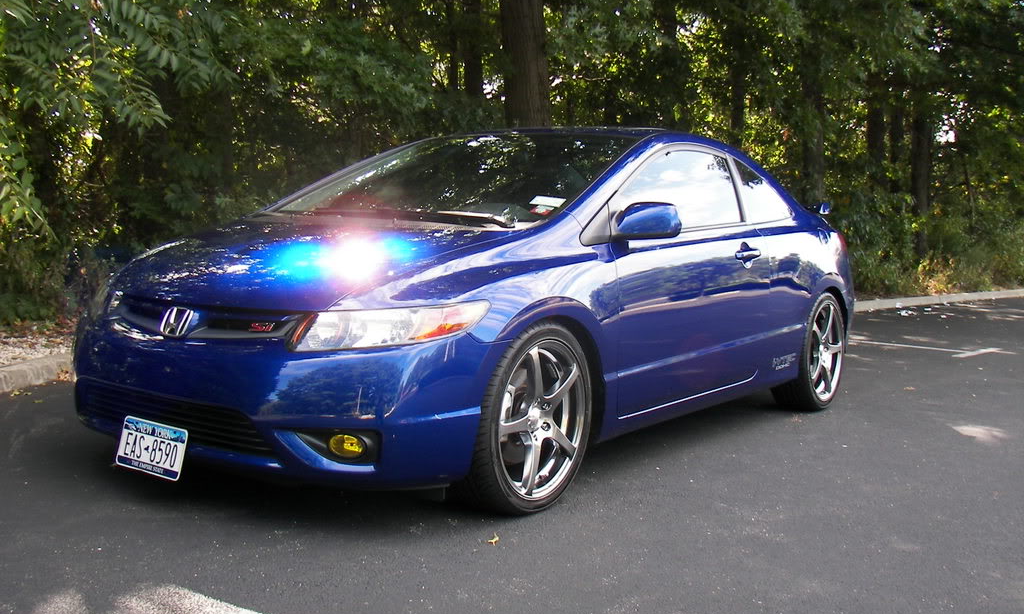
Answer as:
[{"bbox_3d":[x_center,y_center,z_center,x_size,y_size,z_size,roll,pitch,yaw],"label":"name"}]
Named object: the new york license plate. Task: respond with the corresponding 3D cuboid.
[{"bbox_3d":[-1.094,0.428,3.232,0.305,0.155,0.012,5,-6,34],"label":"new york license plate"}]

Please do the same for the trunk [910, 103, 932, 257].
[{"bbox_3d":[6.729,-2.112,17.500,0.330,2.800,0.330,-1,5,0],"label":"trunk"}]

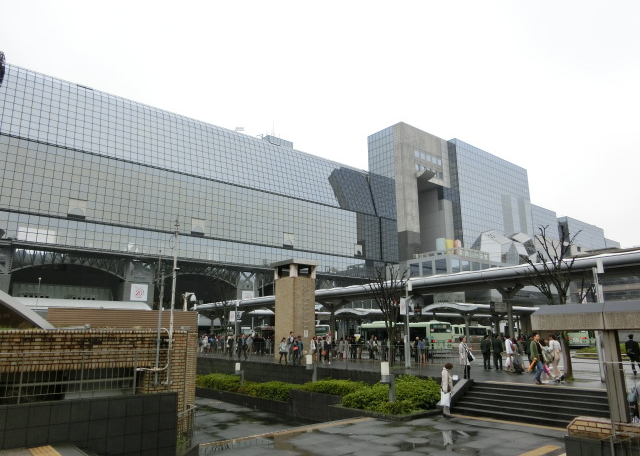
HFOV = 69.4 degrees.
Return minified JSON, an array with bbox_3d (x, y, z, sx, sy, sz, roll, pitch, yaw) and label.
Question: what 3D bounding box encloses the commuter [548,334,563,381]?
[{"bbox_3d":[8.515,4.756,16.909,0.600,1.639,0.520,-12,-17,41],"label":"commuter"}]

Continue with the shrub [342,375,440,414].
[{"bbox_3d":[2.545,5.632,15.840,2.700,0.780,2.600,10,-17,-38],"label":"shrub"}]

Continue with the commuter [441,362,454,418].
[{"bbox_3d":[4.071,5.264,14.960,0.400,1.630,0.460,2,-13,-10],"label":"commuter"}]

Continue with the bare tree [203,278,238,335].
[{"bbox_3d":[-9.115,8.158,42.771,3.200,6.800,3.200,-3,-13,12],"label":"bare tree"}]

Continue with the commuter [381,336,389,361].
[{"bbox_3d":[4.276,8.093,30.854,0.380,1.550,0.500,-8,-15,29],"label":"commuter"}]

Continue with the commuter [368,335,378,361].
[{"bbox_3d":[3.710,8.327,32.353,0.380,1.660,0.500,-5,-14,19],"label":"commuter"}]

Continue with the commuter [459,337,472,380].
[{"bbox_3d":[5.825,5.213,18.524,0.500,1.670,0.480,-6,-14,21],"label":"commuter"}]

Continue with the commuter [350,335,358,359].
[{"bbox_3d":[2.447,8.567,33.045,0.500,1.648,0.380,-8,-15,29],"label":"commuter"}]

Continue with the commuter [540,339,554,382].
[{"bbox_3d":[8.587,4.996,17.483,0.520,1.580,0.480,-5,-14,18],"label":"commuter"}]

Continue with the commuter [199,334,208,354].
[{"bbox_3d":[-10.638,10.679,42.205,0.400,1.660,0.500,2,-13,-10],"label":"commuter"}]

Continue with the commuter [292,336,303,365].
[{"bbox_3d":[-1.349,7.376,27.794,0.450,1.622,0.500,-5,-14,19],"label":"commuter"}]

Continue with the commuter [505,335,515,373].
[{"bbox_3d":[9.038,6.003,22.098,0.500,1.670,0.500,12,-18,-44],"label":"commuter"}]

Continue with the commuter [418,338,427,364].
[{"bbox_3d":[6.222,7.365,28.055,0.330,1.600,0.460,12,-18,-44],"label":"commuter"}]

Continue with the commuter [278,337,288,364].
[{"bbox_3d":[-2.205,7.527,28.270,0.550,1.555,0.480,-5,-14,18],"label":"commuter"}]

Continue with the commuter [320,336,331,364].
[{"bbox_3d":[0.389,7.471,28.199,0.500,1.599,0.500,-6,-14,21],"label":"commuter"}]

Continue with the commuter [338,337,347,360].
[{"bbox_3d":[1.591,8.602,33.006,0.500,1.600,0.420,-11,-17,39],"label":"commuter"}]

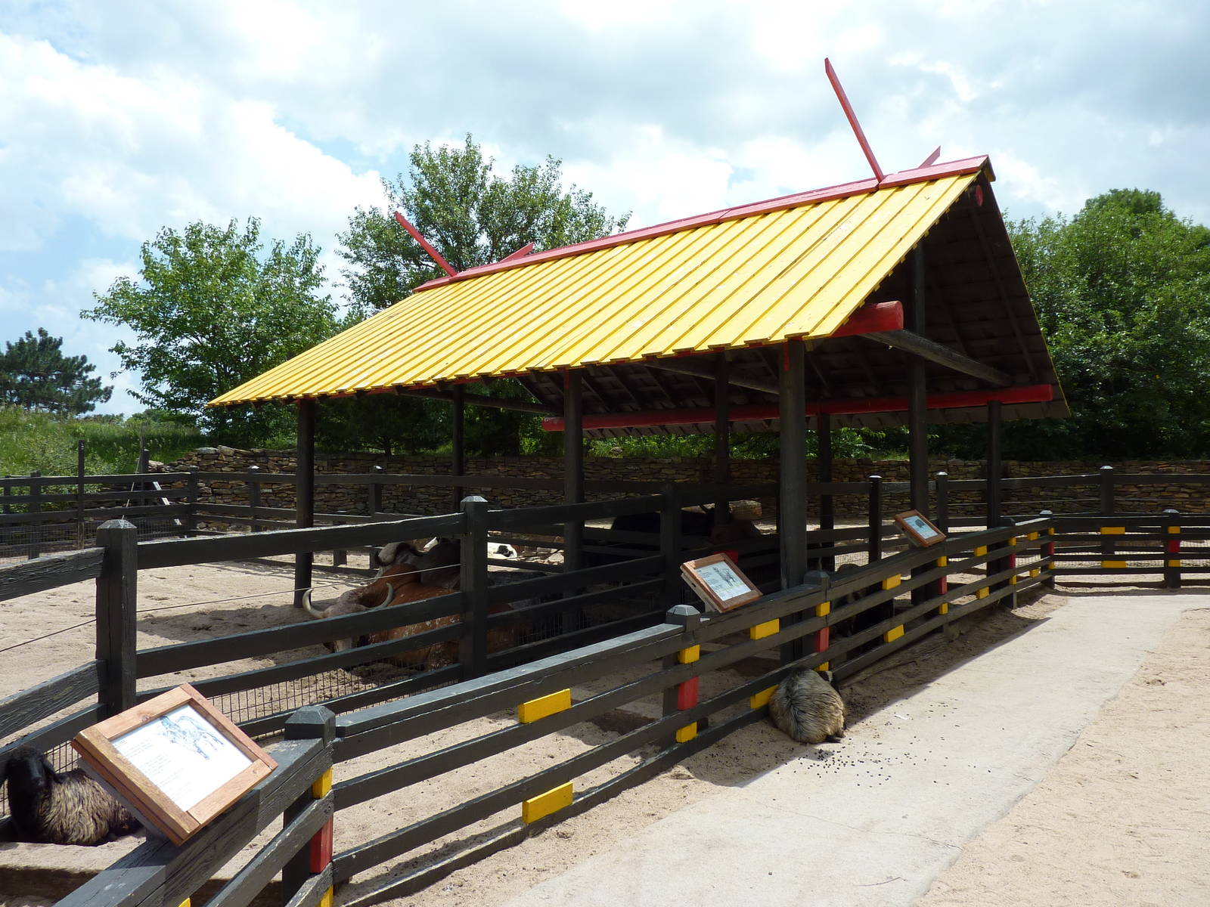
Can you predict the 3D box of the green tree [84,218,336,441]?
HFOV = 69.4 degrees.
[{"bbox_3d":[-12.224,-3.841,27.000,7.800,6.900,7.200,0,-2,0],"label":"green tree"}]

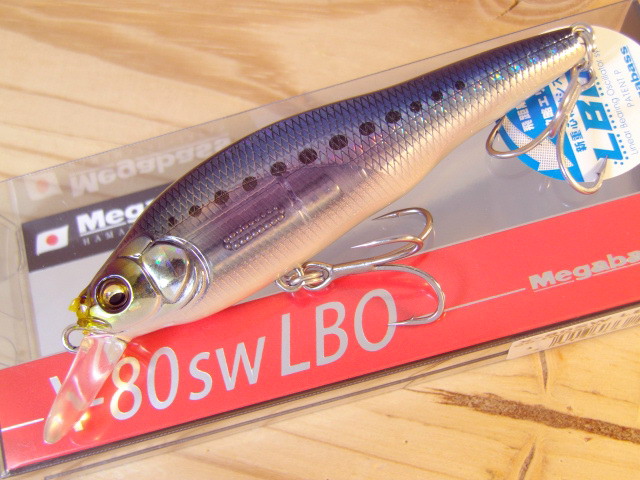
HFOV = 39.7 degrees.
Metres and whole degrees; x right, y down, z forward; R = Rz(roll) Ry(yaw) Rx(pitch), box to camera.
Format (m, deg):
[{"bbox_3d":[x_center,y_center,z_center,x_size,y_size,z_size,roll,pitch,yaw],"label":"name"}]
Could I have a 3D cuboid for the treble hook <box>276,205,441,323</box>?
[{"bbox_3d":[0.004,0.003,0.119,0.022,0.014,0.016,-11,72,16],"label":"treble hook"}]

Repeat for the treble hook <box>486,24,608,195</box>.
[{"bbox_3d":[0.035,-0.020,0.122,0.016,0.014,0.022,26,76,14],"label":"treble hook"}]

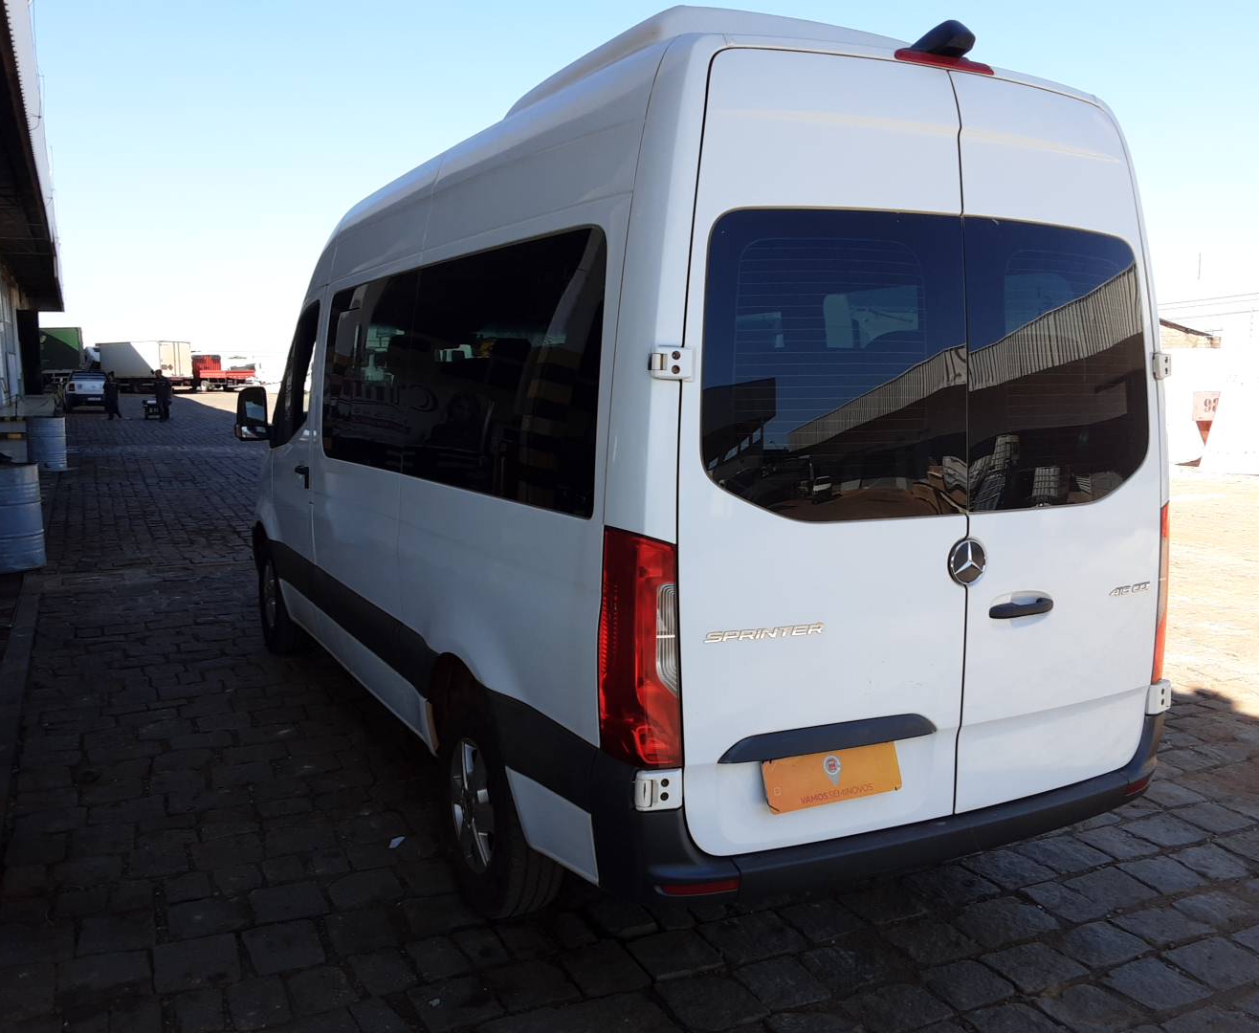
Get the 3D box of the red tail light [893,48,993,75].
[{"bbox_3d":[0.787,-1.147,2.825,0.325,0.040,0.055,-4,7,-27],"label":"red tail light"}]

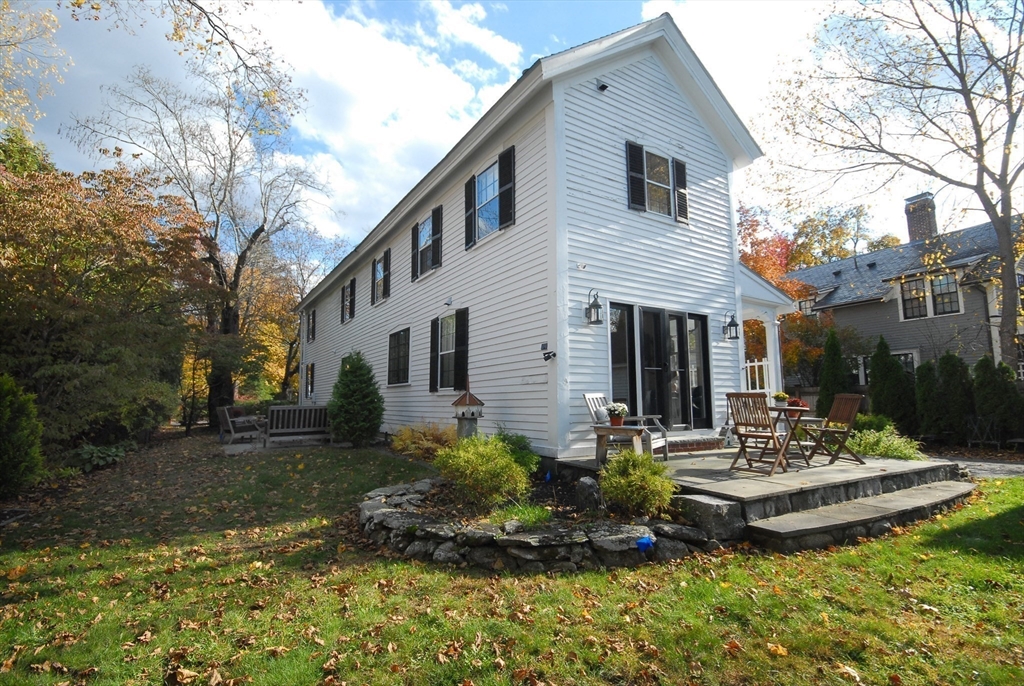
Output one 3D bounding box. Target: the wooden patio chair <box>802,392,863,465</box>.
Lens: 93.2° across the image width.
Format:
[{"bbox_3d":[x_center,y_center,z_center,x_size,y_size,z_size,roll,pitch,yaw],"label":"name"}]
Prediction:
[{"bbox_3d":[4.310,1.126,6.412,0.520,0.880,0.490,-1,-7,3],"label":"wooden patio chair"}]

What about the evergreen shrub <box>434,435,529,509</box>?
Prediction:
[{"bbox_3d":[-0.301,1.259,4.780,0.880,0.690,0.860,0,-7,0],"label":"evergreen shrub"}]

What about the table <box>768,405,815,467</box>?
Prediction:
[{"bbox_3d":[3.500,1.196,6.255,0.670,0.705,0.670,2,-7,-15],"label":"table"}]

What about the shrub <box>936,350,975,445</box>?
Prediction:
[{"bbox_3d":[11.547,1.435,12.706,0.820,2.399,0.820,3,-8,-24],"label":"shrub"}]

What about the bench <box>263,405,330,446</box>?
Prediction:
[{"bbox_3d":[-5.084,1.985,11.604,1.500,0.900,0.620,5,-9,-38],"label":"bench"}]

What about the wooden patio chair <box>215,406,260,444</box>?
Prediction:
[{"bbox_3d":[-6.949,2.082,12.317,0.700,0.900,0.820,-7,-10,44],"label":"wooden patio chair"}]

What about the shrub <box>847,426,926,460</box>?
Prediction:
[{"bbox_3d":[5.427,1.472,7.107,0.900,0.500,1.050,4,-8,-32],"label":"shrub"}]

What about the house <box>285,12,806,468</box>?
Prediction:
[{"bbox_3d":[-2.890,-0.798,18.654,7.100,8.000,23.600,4,-8,-32],"label":"house"}]

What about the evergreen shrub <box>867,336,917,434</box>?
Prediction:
[{"bbox_3d":[10.972,1.292,14.015,1.080,3.015,1.020,3,-8,-24],"label":"evergreen shrub"}]

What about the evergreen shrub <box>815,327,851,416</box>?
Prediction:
[{"bbox_3d":[10.306,1.241,15.515,0.920,3.499,0.900,3,-8,-24],"label":"evergreen shrub"}]

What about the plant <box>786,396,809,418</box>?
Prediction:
[{"bbox_3d":[4.473,1.017,7.600,0.360,0.330,0.360,4,-8,-32],"label":"plant"}]

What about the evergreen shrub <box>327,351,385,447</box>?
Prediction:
[{"bbox_3d":[-3.505,1.264,11.036,1.270,2.172,1.250,4,-9,-32],"label":"evergreen shrub"}]

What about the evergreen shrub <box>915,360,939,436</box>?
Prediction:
[{"bbox_3d":[10.469,1.411,12.200,0.720,2.000,0.720,4,-8,-32],"label":"evergreen shrub"}]

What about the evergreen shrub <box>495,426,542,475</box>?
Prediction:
[{"bbox_3d":[0.035,1.528,6.750,0.760,0.761,0.720,0,-7,0],"label":"evergreen shrub"}]

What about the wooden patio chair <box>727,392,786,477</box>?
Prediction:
[{"bbox_3d":[2.843,1.027,5.566,0.520,0.880,0.490,4,-8,-31],"label":"wooden patio chair"}]

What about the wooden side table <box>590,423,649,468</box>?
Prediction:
[{"bbox_3d":[1.341,1.263,5.854,0.660,0.490,0.360,-7,-10,42],"label":"wooden side table"}]

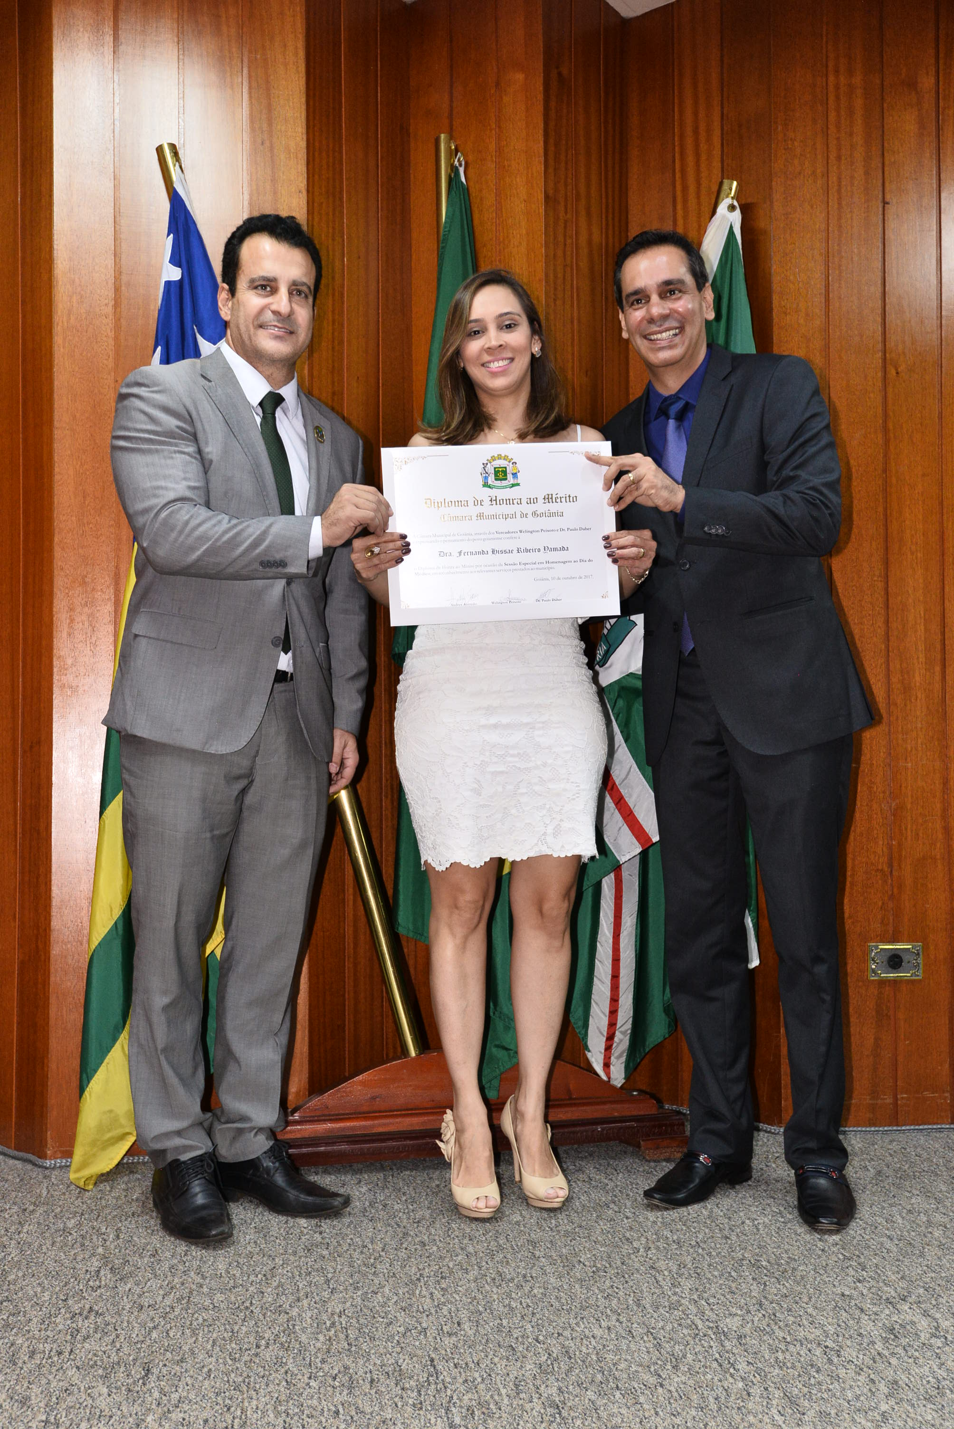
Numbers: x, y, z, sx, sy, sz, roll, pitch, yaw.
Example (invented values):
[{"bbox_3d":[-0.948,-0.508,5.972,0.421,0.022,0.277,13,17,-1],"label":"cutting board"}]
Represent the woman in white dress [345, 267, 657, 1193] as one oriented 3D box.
[{"bbox_3d":[0.048,0.035,2.520,0.530,1.710,0.390,0,-1,2],"label":"woman in white dress"}]

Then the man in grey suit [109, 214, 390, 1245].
[{"bbox_3d":[-0.415,-0.006,2.490,0.510,1.795,0.410,0,-1,-25],"label":"man in grey suit"}]

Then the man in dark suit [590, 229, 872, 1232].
[{"bbox_3d":[0.467,0.000,2.530,0.510,1.775,0.410,-1,-1,25],"label":"man in dark suit"}]

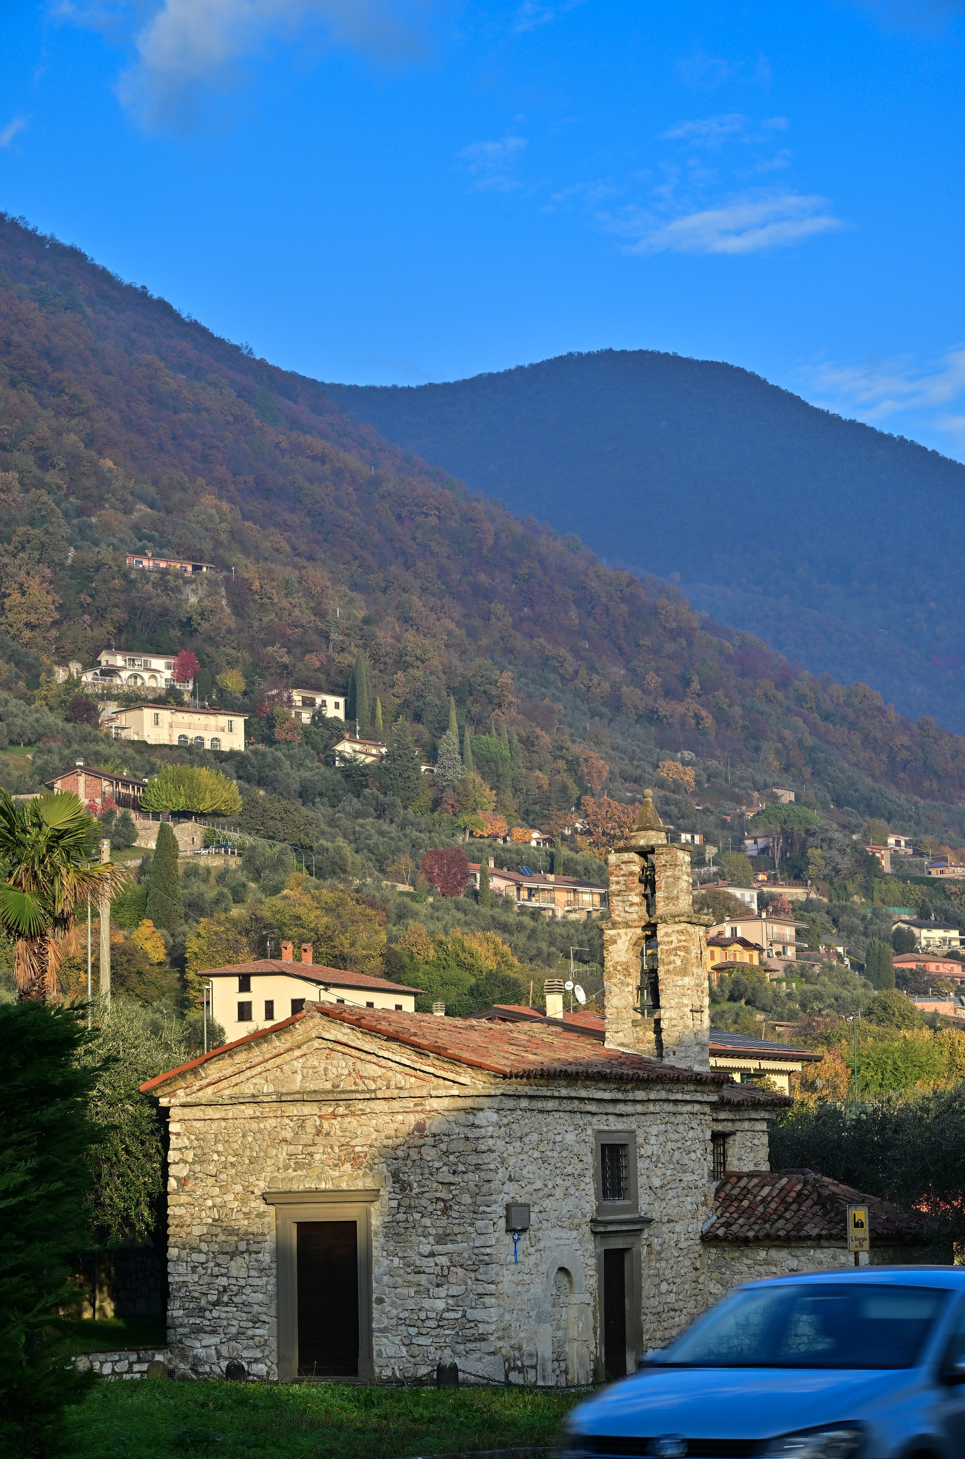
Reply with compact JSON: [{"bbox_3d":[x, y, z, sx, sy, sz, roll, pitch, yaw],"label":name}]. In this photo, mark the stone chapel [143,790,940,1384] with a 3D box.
[{"bbox_3d":[1.340,5.720,49.860,10.380,9.550,9.490,-8,-11,37],"label":"stone chapel"}]

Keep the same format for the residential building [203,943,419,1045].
[{"bbox_3d":[-14.120,22.760,250.000,11.000,9.600,15.000,-6,-10,29],"label":"residential building"}]

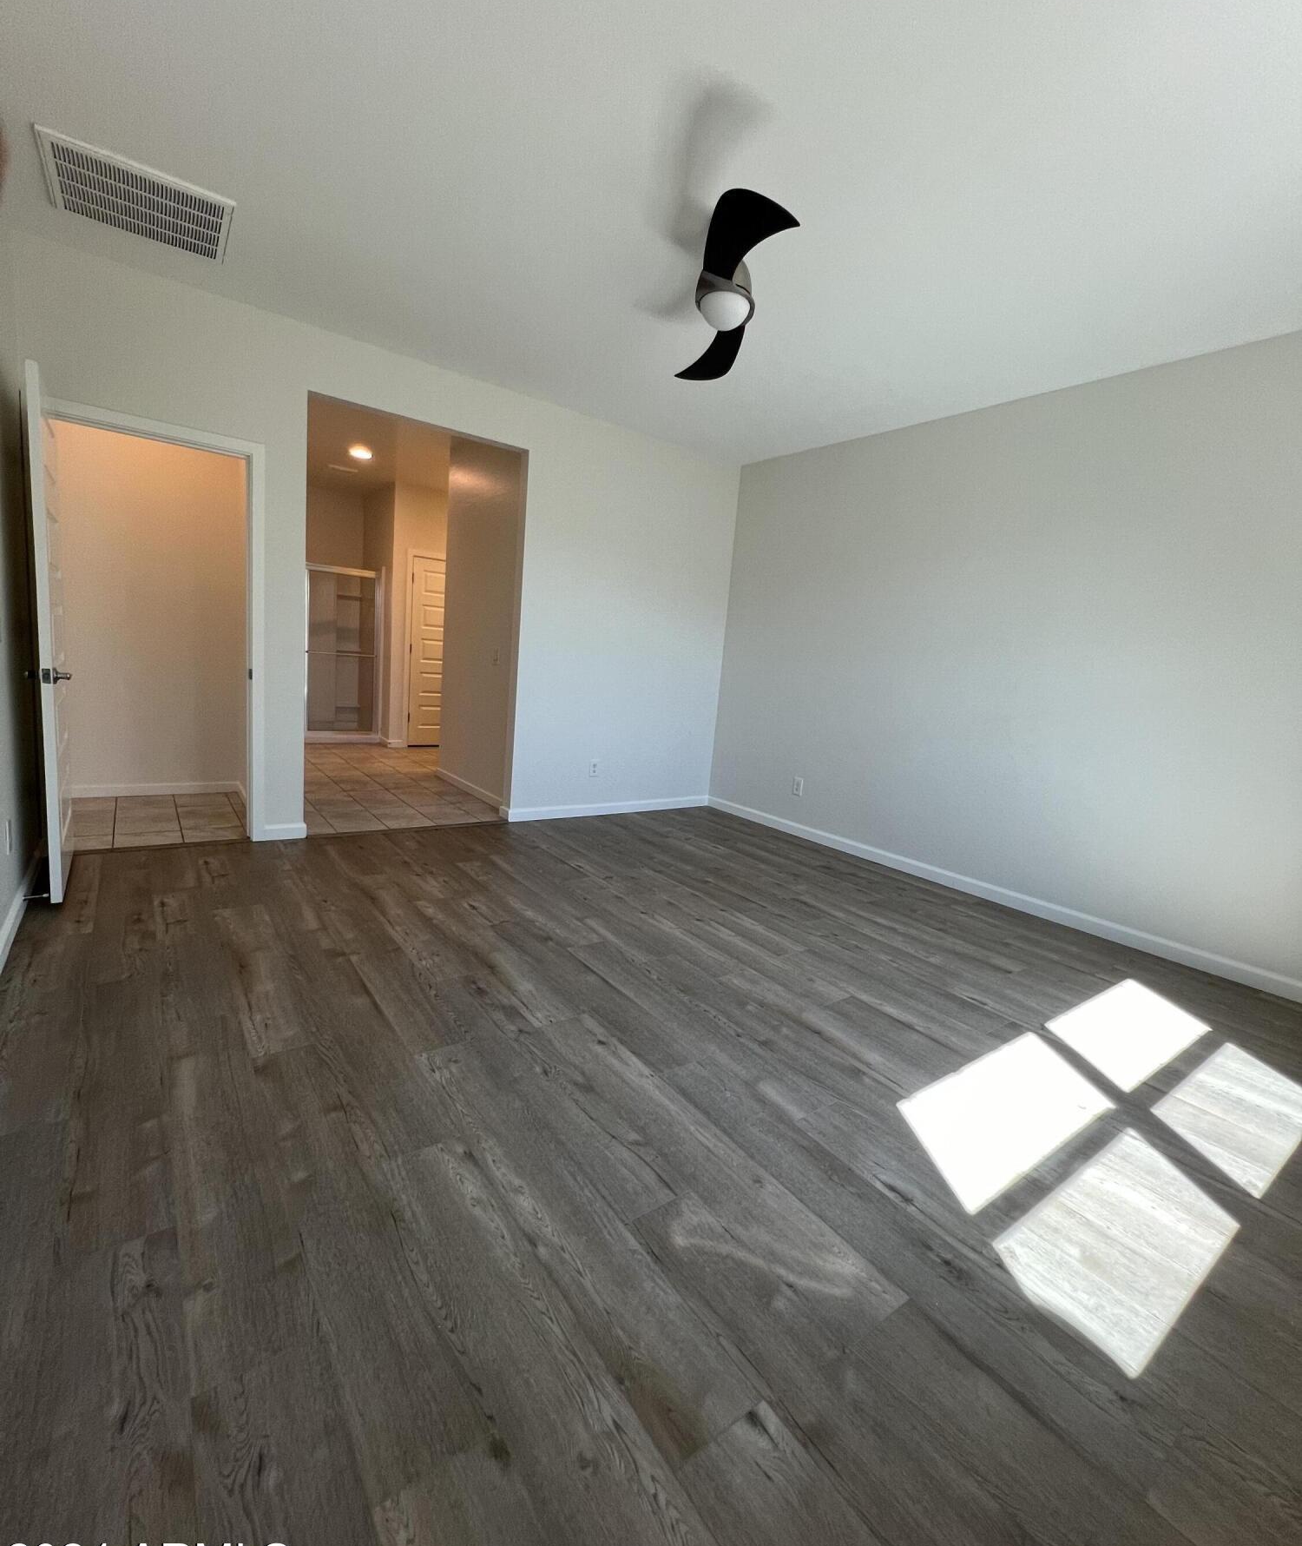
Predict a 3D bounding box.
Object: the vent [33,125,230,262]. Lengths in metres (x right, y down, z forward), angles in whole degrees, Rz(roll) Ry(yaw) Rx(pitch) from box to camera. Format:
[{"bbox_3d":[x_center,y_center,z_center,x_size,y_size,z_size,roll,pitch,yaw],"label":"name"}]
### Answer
[{"bbox_3d":[-1.980,-2.199,2.540,0.566,0.025,0.547,-3,12,-37],"label":"vent"}]

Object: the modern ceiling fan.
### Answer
[{"bbox_3d":[0.278,-1.843,2.481,0.280,0.330,1.300,4,10,-6],"label":"modern ceiling fan"}]

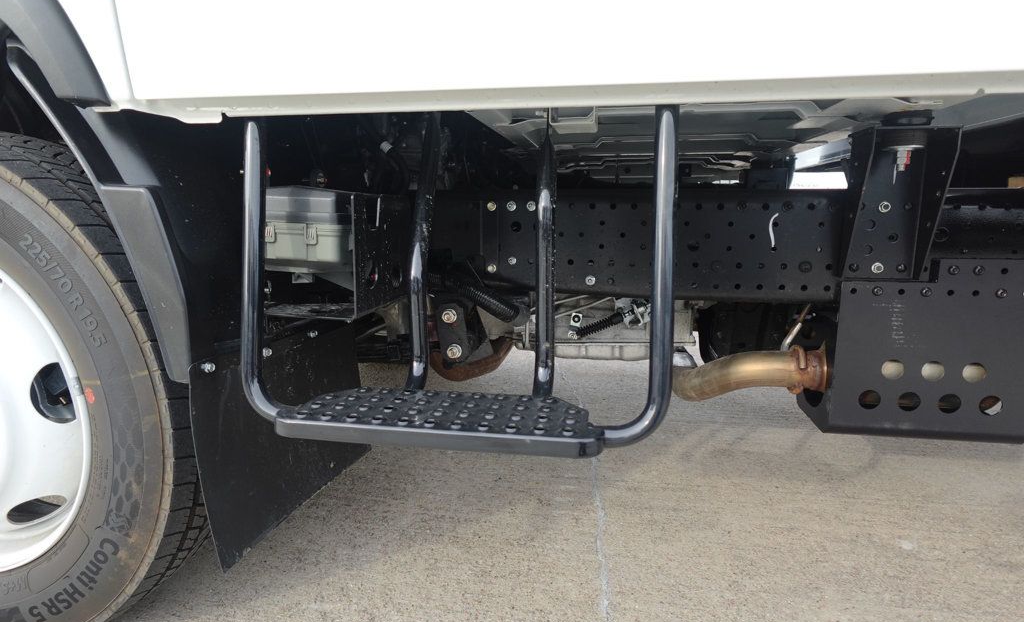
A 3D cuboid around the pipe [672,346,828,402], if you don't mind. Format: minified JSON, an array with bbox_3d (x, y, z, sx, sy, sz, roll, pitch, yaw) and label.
[{"bbox_3d":[0.579,0.159,1.458,0.365,0.160,0.170,2,11,8],"label":"pipe"}]

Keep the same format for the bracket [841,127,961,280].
[{"bbox_3d":[0.810,-0.215,1.196,0.173,0.316,0.130,2,11,8],"label":"bracket"}]

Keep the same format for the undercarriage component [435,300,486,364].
[{"bbox_3d":[-0.146,0.046,1.539,0.100,0.170,0.135,2,11,8],"label":"undercarriage component"}]

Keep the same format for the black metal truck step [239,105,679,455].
[{"bbox_3d":[-0.076,-0.072,0.926,0.630,0.492,0.335,2,11,8],"label":"black metal truck step"}]

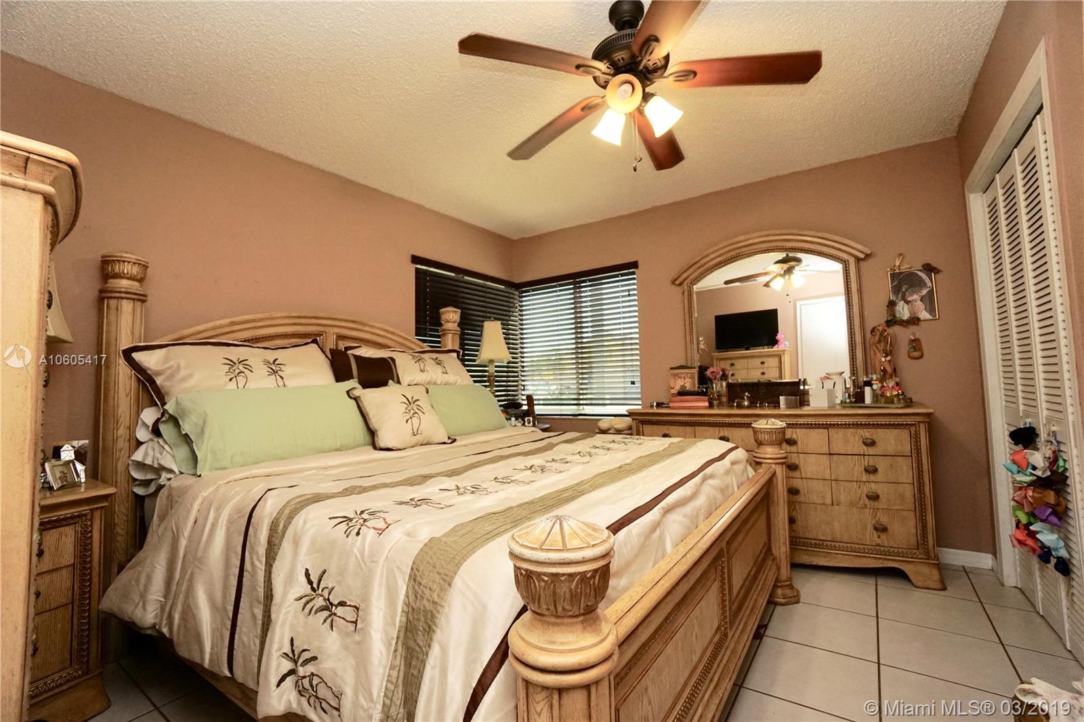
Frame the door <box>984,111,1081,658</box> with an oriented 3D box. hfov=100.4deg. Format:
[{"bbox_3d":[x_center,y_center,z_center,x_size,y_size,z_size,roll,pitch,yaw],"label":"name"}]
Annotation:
[{"bbox_3d":[2.034,0.109,1.828,0.050,2.010,1.195,-4,-4,35],"label":"door"}]

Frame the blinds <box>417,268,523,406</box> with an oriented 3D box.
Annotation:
[{"bbox_3d":[-0.587,-0.094,3.880,0.060,1.200,1.220,-4,-4,35],"label":"blinds"}]

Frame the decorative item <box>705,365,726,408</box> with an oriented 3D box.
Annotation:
[{"bbox_3d":[1.197,0.174,3.128,0.125,0.290,0.120,-4,-4,35],"label":"decorative item"}]

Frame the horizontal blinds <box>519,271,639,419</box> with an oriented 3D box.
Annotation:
[{"bbox_3d":[0.299,-0.114,4.027,1.200,1.200,0.060,-4,-4,35],"label":"horizontal blinds"}]

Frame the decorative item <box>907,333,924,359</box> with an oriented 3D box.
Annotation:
[{"bbox_3d":[2.209,-0.082,2.667,0.078,0.152,0.040,-4,-4,35],"label":"decorative item"}]

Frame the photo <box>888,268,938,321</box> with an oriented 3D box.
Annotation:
[{"bbox_3d":[2.211,-0.394,2.687,0.210,0.315,0.030,-4,-4,35],"label":"photo"}]

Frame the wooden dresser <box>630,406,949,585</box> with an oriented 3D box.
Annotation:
[{"bbox_3d":[1.415,0.754,2.897,1.700,0.908,0.520,-4,-4,35],"label":"wooden dresser"}]

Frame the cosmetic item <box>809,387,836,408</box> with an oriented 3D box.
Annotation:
[{"bbox_3d":[1.716,0.220,2.761,0.100,0.122,0.105,0,-4,-36],"label":"cosmetic item"}]

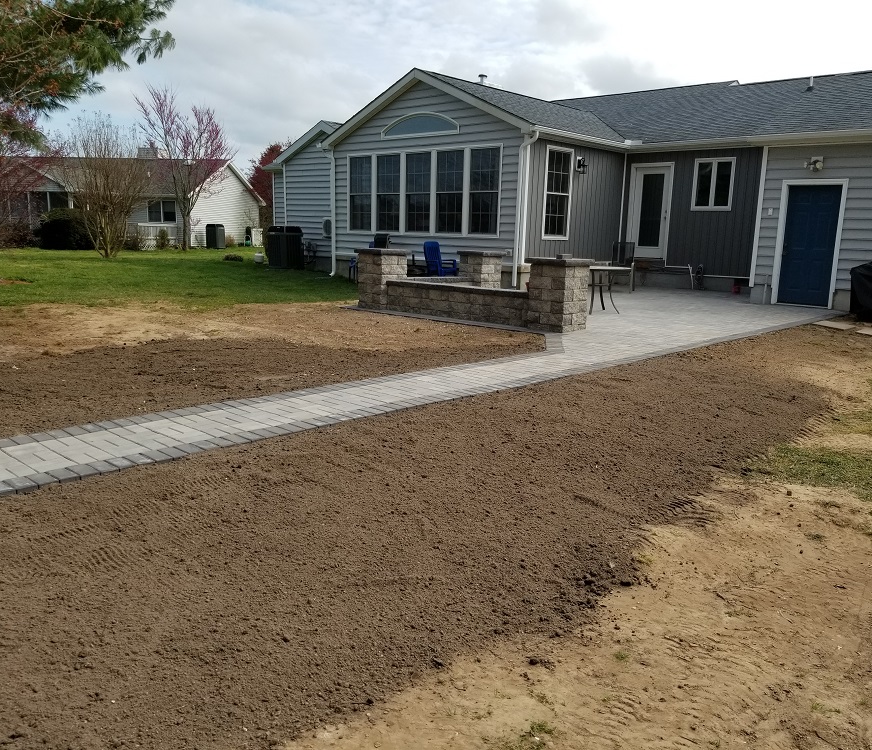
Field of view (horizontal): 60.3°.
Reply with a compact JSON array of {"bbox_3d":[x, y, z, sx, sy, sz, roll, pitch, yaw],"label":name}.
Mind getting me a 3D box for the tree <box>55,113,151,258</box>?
[{"bbox_3d":[-11.574,-6.530,25.986,3.350,4.898,3.200,1,11,0],"label":"tree"}]

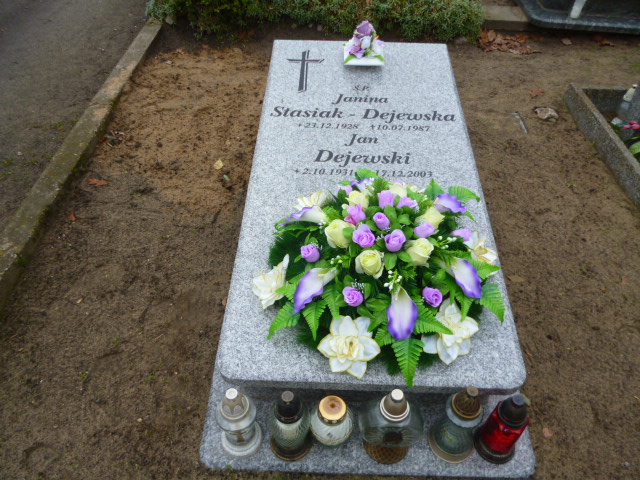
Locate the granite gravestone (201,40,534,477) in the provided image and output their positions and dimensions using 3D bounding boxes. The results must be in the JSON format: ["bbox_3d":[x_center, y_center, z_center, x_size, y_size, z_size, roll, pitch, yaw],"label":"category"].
[{"bbox_3d":[0.160,-0.160,1.902,0.895,0.424,1.870,2,43,1],"label":"granite gravestone"}]

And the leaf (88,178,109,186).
[{"bbox_3d":[-0.983,-0.255,2.298,0.085,0.013,0.050,2,43,1],"label":"leaf"}]

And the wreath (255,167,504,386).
[{"bbox_3d":[0.168,0.019,1.441,0.710,0.250,0.690,2,49,1],"label":"wreath"}]

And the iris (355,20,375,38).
[{"bbox_3d":[0.193,-0.912,2.245,0.082,0.068,0.068,4,43,3],"label":"iris"}]

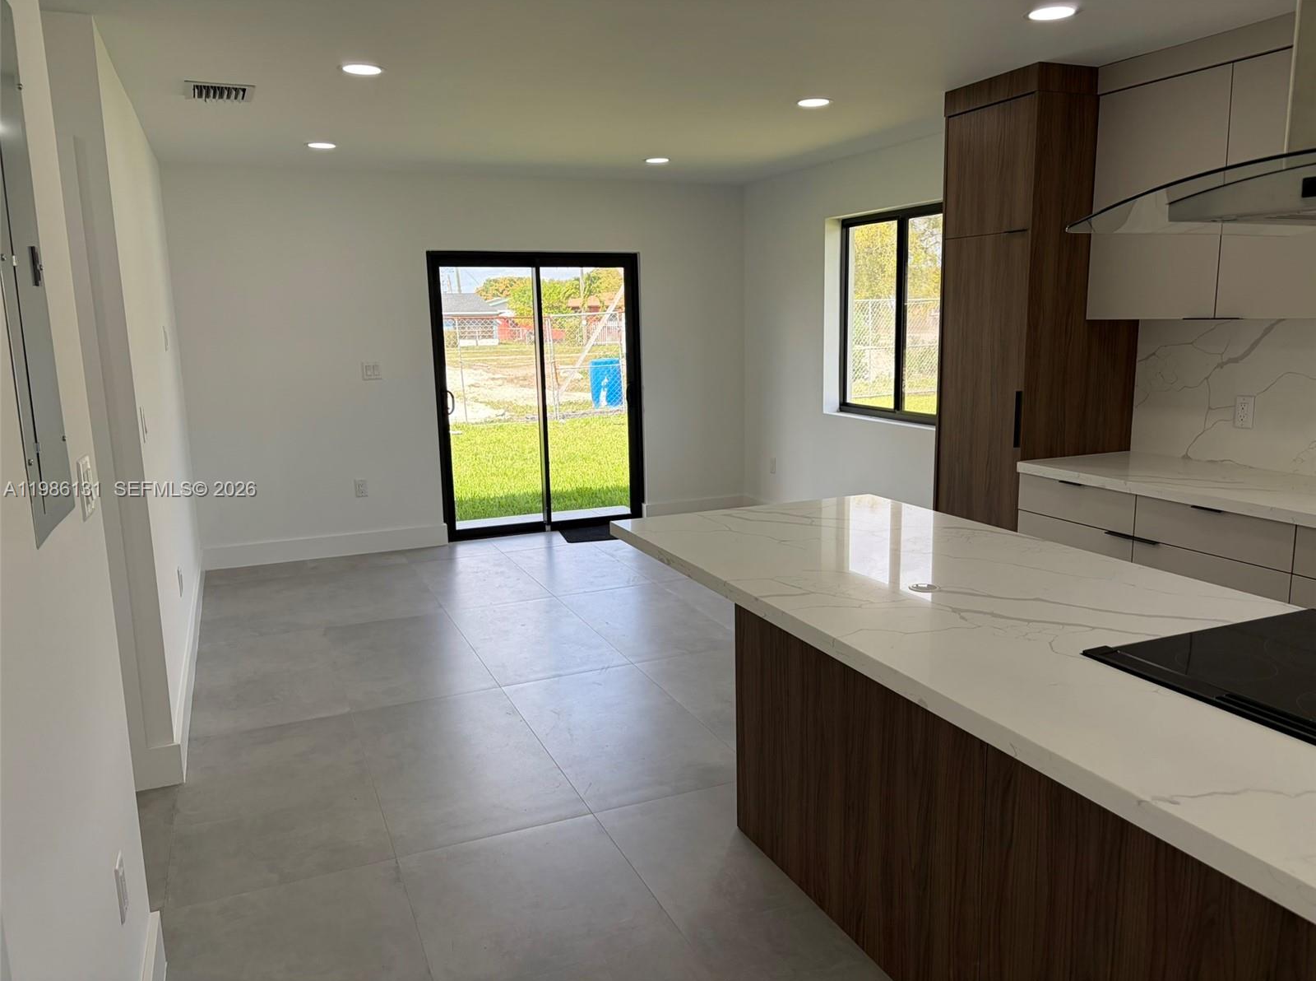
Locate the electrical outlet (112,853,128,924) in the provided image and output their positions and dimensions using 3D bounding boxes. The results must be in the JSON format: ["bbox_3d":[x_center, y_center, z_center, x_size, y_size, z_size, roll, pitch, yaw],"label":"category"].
[{"bbox_3d":[-1.092,0.804,2.014,0.009,0.118,0.073,-5,11,-22],"label":"electrical outlet"}]

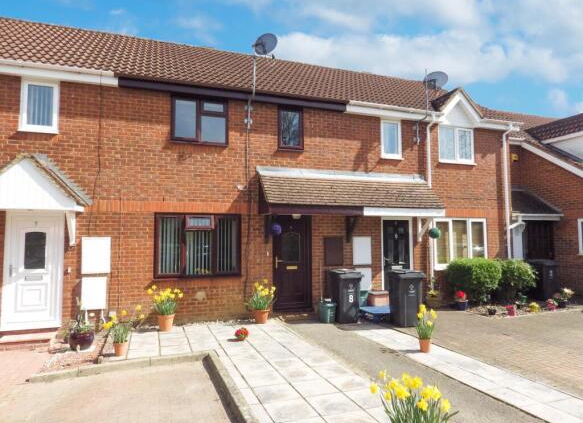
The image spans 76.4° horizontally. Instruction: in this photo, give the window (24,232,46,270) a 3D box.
[{"bbox_3d":[-4.700,0.709,6.786,0.343,0.685,0.050,1,-4,-17],"label":"window"}]

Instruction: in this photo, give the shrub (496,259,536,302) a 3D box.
[{"bbox_3d":[5.477,1.771,9.377,1.000,1.140,0.950,1,-4,-19],"label":"shrub"}]

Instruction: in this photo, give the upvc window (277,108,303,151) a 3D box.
[{"bbox_3d":[-0.007,-1.866,8.403,0.580,0.950,0.100,1,-4,-19],"label":"upvc window"}]

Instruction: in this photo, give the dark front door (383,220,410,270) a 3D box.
[{"bbox_3d":[2.613,1.196,9.148,0.816,1.997,0.080,1,-4,-19],"label":"dark front door"}]

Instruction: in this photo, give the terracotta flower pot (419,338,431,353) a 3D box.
[{"bbox_3d":[2.034,2.042,5.636,0.161,0.184,0.161,0,-4,0],"label":"terracotta flower pot"}]

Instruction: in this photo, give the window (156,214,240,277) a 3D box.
[{"bbox_3d":[-1.894,0.709,7.598,1.756,1.338,0.100,1,-4,-17],"label":"window"}]

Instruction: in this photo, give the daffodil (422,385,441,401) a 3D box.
[{"bbox_3d":[1.002,1.302,2.650,0.120,0.100,0.090,-2,-4,30],"label":"daffodil"}]

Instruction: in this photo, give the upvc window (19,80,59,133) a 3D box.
[{"bbox_3d":[-4.708,-1.993,6.928,0.656,1.059,0.100,1,-4,-17],"label":"upvc window"}]

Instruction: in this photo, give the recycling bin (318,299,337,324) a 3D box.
[{"bbox_3d":[0.749,2.079,7.640,0.320,0.420,0.340,2,-5,-28],"label":"recycling bin"}]

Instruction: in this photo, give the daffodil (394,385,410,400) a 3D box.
[{"bbox_3d":[0.794,1.295,2.650,0.105,0.090,0.080,-2,-4,30],"label":"daffodil"}]

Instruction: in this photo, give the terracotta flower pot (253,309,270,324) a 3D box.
[{"bbox_3d":[-0.580,2.093,7.401,0.321,0.245,0.321,0,-4,0],"label":"terracotta flower pot"}]

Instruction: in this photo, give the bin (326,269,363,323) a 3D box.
[{"bbox_3d":[1.115,1.728,7.696,0.490,1.050,0.560,1,-4,-16],"label":"bin"}]

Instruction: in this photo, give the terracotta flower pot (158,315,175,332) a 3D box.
[{"bbox_3d":[-2.287,2.036,6.793,0.297,0.275,0.297,1,-4,-17],"label":"terracotta flower pot"}]

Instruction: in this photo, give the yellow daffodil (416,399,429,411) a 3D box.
[{"bbox_3d":[0.919,1.362,2.600,0.080,0.077,0.065,-2,-4,30],"label":"yellow daffodil"}]

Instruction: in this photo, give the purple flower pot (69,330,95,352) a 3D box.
[{"bbox_3d":[-3.232,1.964,5.720,0.380,0.310,0.380,1,-4,-19],"label":"purple flower pot"}]

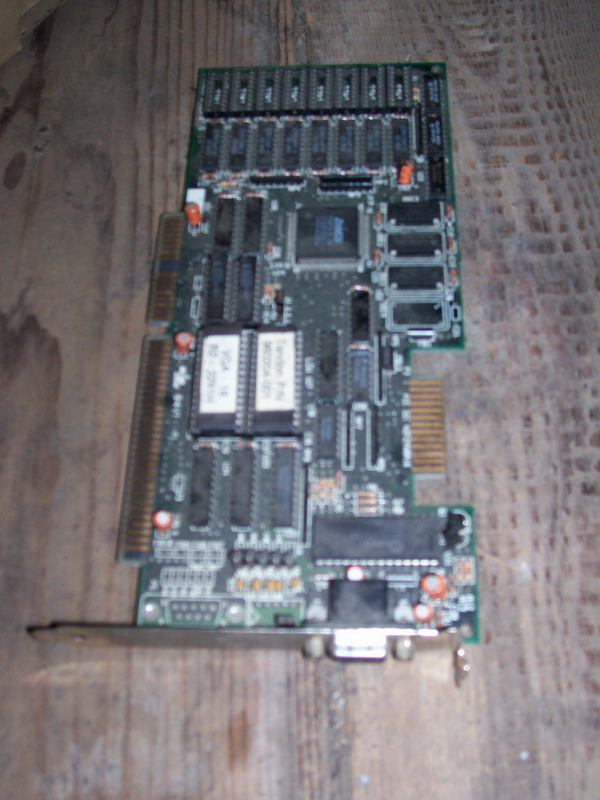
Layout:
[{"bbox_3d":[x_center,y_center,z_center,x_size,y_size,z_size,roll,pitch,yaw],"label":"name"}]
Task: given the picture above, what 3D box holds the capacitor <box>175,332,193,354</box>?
[{"bbox_3d":[-0.039,-0.019,0.324,0.005,0.009,0.005,0,62,4],"label":"capacitor"}]

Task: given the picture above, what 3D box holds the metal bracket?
[{"bbox_3d":[-0.015,0.073,0.272,0.120,0.018,0.012,0,62,4],"label":"metal bracket"}]

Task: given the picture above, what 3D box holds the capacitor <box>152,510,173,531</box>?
[{"bbox_3d":[-0.042,0.037,0.294,0.005,0.009,0.005,0,62,4],"label":"capacitor"}]

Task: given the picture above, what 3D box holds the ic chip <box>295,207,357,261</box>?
[{"bbox_3d":[0.010,-0.059,0.345,0.024,0.004,0.024,0,62,4],"label":"ic chip"}]

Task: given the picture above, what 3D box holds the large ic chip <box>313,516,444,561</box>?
[{"bbox_3d":[0.023,0.041,0.290,0.037,0.005,0.015,0,62,4],"label":"large ic chip"}]

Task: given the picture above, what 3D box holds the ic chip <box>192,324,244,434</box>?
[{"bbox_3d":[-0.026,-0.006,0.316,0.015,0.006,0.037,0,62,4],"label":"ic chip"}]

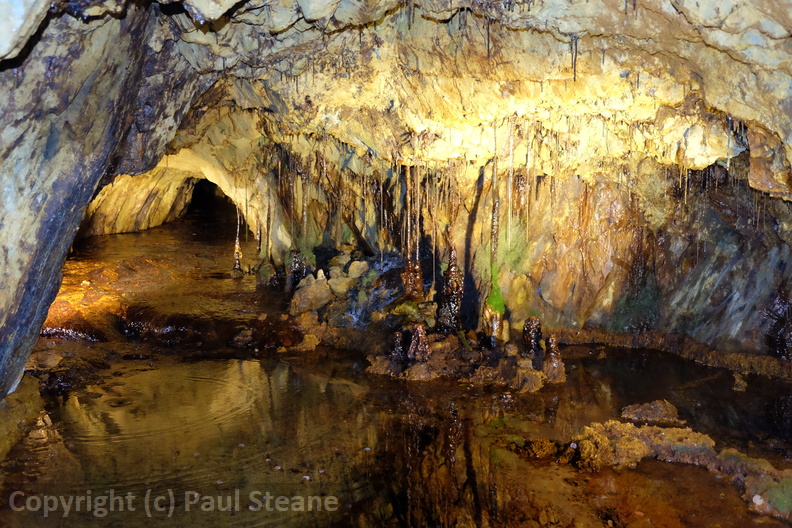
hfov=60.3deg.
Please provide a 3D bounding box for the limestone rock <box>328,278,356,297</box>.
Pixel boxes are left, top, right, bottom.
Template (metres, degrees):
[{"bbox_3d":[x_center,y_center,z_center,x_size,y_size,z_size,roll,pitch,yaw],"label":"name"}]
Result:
[{"bbox_3d":[-0.488,0.205,6.248,0.250,0.165,0.200,0,6,0],"label":"limestone rock"}]

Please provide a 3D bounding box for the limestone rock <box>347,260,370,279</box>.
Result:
[{"bbox_3d":[-0.353,0.051,6.455,0.215,0.150,0.170,0,6,0],"label":"limestone rock"}]

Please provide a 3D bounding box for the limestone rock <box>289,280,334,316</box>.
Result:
[{"bbox_3d":[-0.748,0.286,6.075,0.360,0.290,0.270,0,6,0],"label":"limestone rock"}]

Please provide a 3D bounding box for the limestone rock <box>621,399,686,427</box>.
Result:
[{"bbox_3d":[1.395,0.806,3.716,0.335,0.105,0.220,1,6,12],"label":"limestone rock"}]

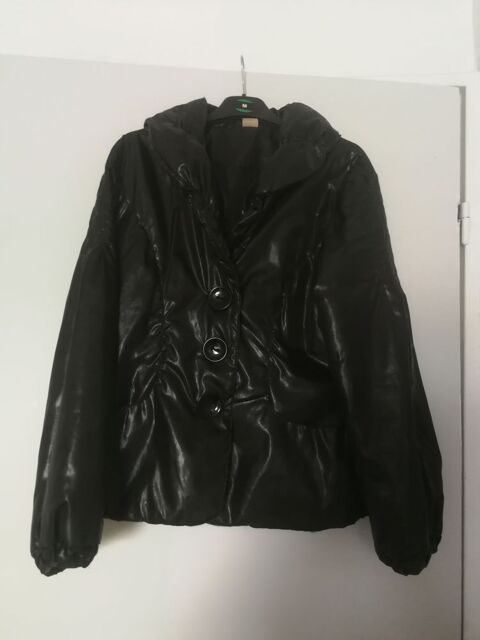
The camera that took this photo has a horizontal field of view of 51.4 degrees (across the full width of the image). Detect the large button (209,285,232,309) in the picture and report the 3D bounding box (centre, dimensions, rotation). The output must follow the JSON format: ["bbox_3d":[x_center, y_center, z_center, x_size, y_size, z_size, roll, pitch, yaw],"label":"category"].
[{"bbox_3d":[-0.031,-0.036,0.800,0.037,0.037,0.009,0,0,-7],"label":"large button"}]

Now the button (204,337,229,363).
[{"bbox_3d":[-0.039,0.047,0.800,0.038,0.038,0.009,0,0,-7],"label":"button"}]

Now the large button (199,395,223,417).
[{"bbox_3d":[-0.047,0.138,0.800,0.037,0.037,0.009,0,0,-7],"label":"large button"}]

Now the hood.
[{"bbox_3d":[0.004,-0.285,0.820,0.325,0.165,0.120,0,0,-7],"label":"hood"}]

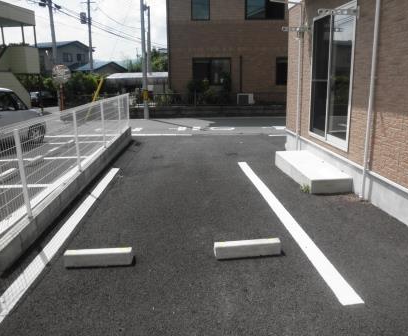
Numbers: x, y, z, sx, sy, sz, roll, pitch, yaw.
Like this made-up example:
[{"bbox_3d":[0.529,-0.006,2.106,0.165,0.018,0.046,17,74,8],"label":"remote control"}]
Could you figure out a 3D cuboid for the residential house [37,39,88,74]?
[{"bbox_3d":[-19.424,-13.213,50.077,6.800,7.400,6.600,6,15,29],"label":"residential house"}]

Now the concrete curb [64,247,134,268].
[{"bbox_3d":[-0.973,0.822,3.368,0.610,0.115,0.135,-2,13,-1],"label":"concrete curb"}]

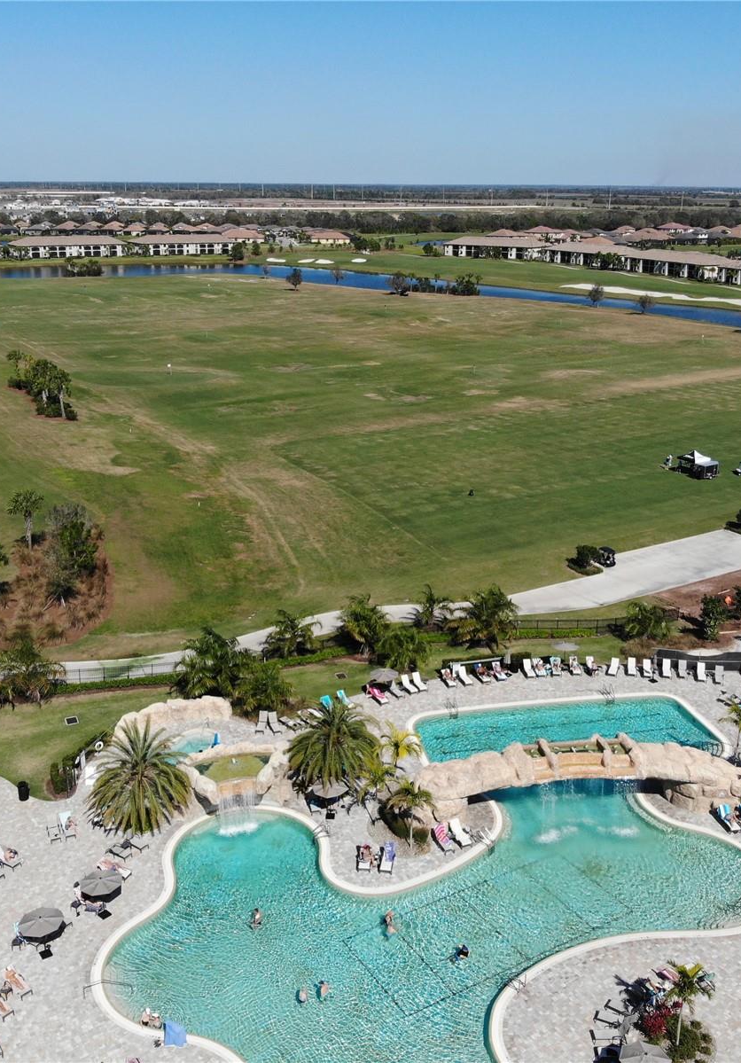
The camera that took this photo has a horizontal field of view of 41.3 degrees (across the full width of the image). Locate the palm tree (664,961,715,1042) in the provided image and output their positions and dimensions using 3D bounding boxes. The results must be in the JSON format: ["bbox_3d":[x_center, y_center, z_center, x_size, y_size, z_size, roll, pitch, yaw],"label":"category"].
[{"bbox_3d":[14.343,21.717,44.932,2.300,4.600,2.300,8,21,21],"label":"palm tree"}]

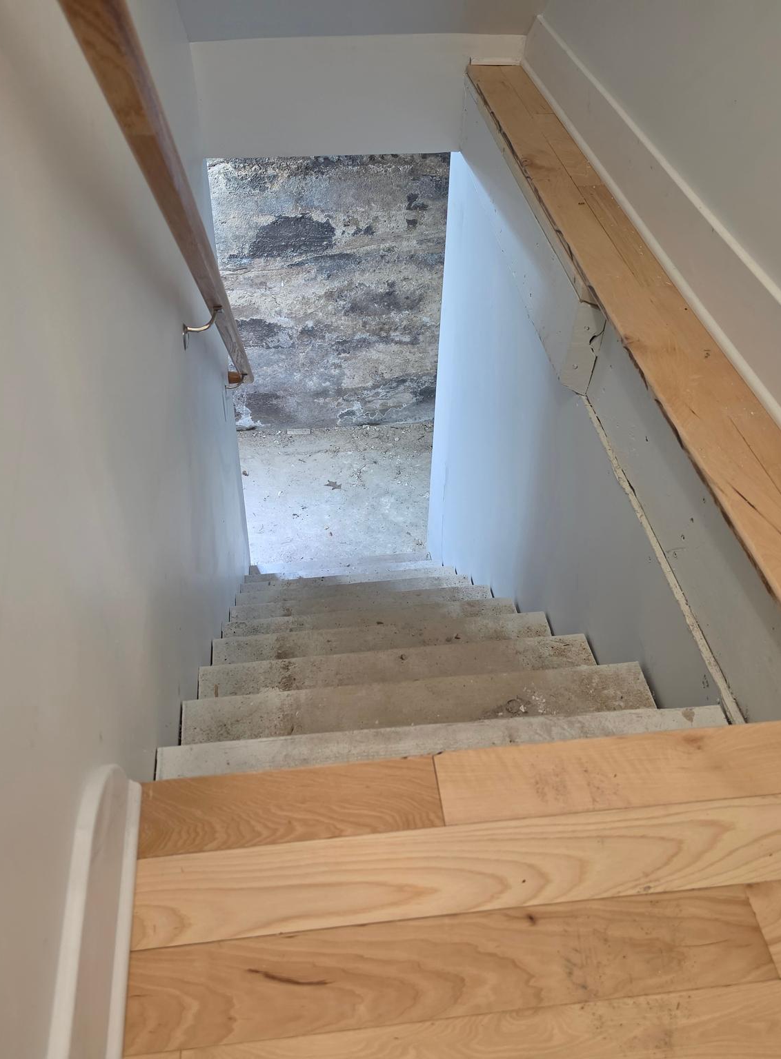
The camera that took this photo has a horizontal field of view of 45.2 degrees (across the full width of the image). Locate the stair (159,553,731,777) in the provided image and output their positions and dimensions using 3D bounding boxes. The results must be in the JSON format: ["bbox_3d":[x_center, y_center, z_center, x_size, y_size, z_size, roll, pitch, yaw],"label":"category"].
[{"bbox_3d":[-0.059,0.403,2.975,0.880,2.187,2.680,-4,42,-6],"label":"stair"}]

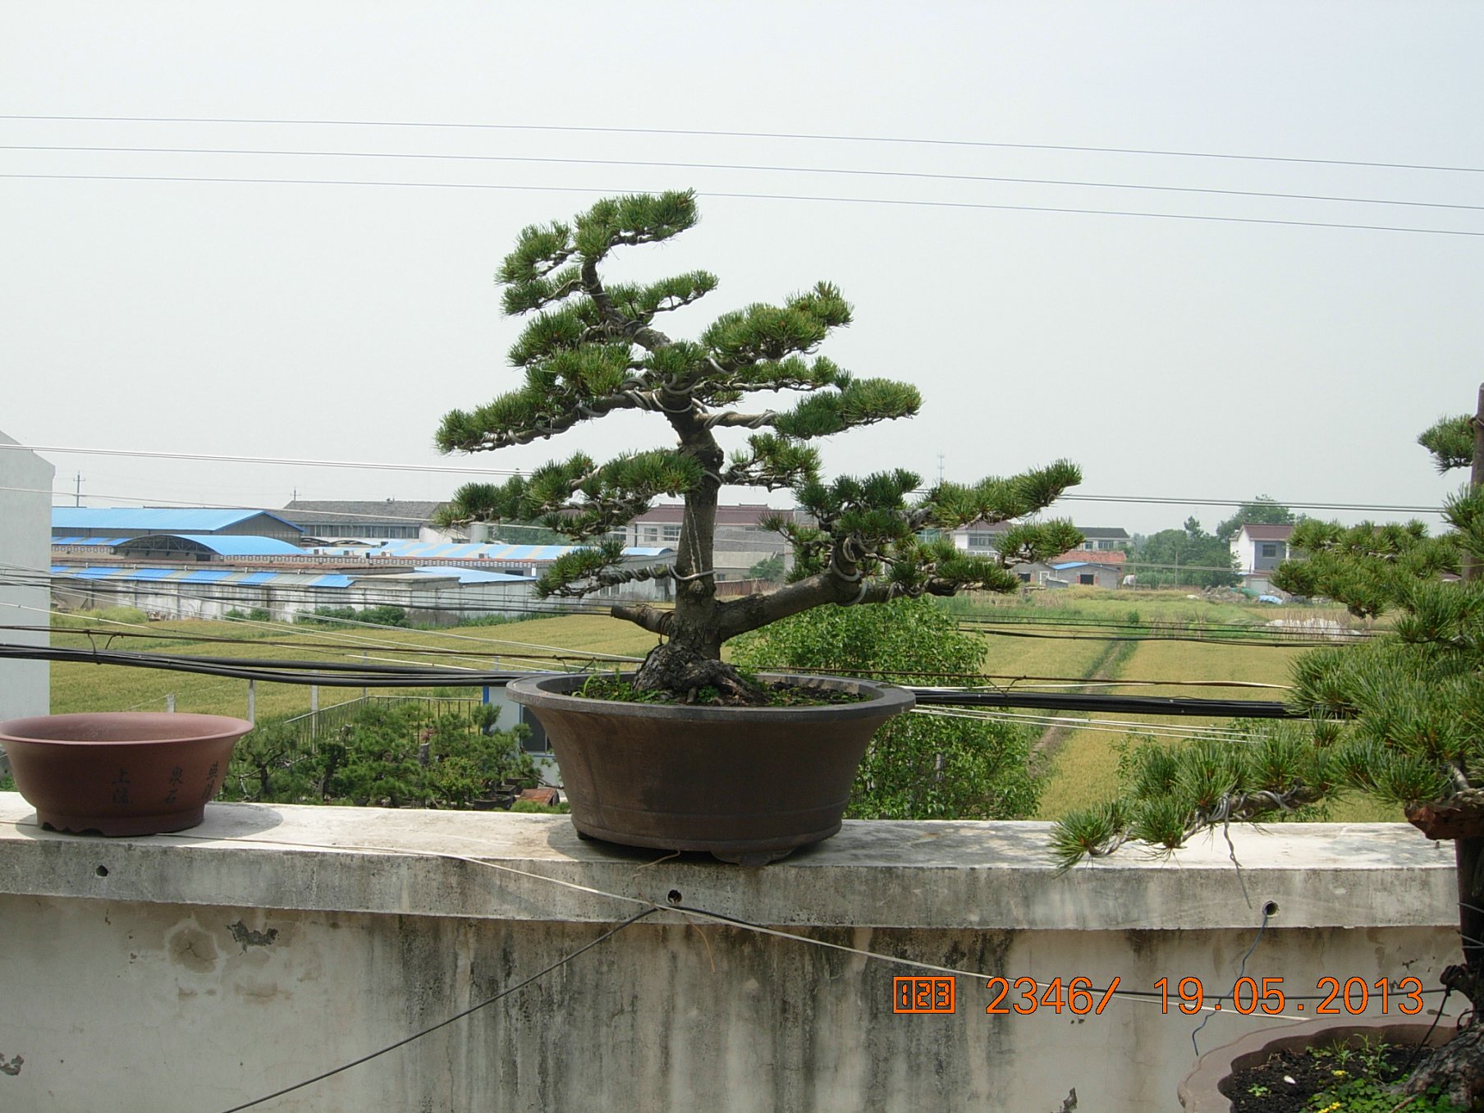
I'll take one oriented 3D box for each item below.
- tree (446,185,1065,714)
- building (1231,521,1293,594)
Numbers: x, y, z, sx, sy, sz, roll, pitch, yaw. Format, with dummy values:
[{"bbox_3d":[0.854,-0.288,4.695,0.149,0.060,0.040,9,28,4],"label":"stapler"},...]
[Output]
[{"bbox_3d":[0.026,-0.178,2.470,1.030,0.820,0.660,0,0,0],"label":"tree"},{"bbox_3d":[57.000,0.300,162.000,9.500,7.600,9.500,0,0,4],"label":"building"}]

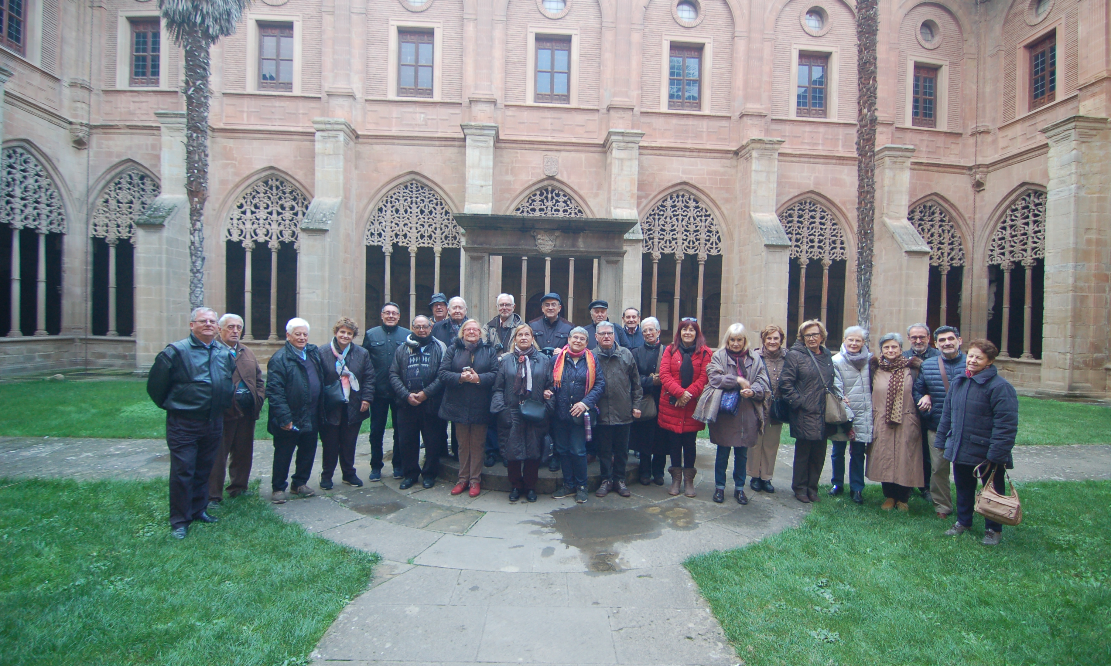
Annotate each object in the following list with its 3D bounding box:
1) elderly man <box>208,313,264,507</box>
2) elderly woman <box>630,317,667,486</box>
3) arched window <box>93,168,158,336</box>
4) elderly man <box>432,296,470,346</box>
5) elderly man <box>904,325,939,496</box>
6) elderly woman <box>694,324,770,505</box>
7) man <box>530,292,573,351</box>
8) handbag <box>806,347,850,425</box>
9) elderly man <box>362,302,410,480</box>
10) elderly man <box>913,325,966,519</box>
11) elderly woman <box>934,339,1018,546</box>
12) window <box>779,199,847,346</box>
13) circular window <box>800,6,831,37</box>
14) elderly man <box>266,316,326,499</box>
[{"bbox_3d":[-2.891,0.649,4.446,0.500,1.641,0.360,0,1,-30],"label":"elderly man"},{"bbox_3d":[0.979,0.691,5.128,0.540,1.706,0.360,1,0,14],"label":"elderly woman"},{"bbox_3d":[-14.653,-2.784,17.407,3.250,5.971,0.400,1,0,-4],"label":"arched window"},{"bbox_3d":[-1.029,0.463,5.061,0.520,1.680,0.340,1,2,-18],"label":"elderly man"},{"bbox_3d":[3.618,0.755,4.866,0.520,1.690,0.340,2,2,30],"label":"elderly man"},{"bbox_3d":[1.670,0.733,4.663,0.600,1.646,0.400,1,1,14],"label":"elderly woman"},{"bbox_3d":[-0.031,0.473,4.992,0.550,1.762,0.380,1,0,0],"label":"man"},{"bbox_3d":[2.527,0.496,4.580,0.360,0.700,0.220,1,2,-6],"label":"handbag"},{"bbox_3d":[-1.733,0.587,5.090,0.540,1.818,0.380,1,0,-18],"label":"elderly man"},{"bbox_3d":[3.441,0.766,4.370,0.500,1.663,0.350,2,1,30],"label":"elderly man"},{"bbox_3d":[3.282,0.829,3.850,0.430,1.549,0.530,1,1,-33],"label":"elderly woman"},{"bbox_3d":[9.599,-2.227,18.989,3.250,5.902,0.400,1,0,-4],"label":"window"},{"bbox_3d":[7.541,-9.049,14.297,0.960,0.955,0.250,1,1,-4],"label":"circular window"},{"bbox_3d":[-2.363,0.677,4.470,0.420,1.622,0.520,2,1,42],"label":"elderly man"}]

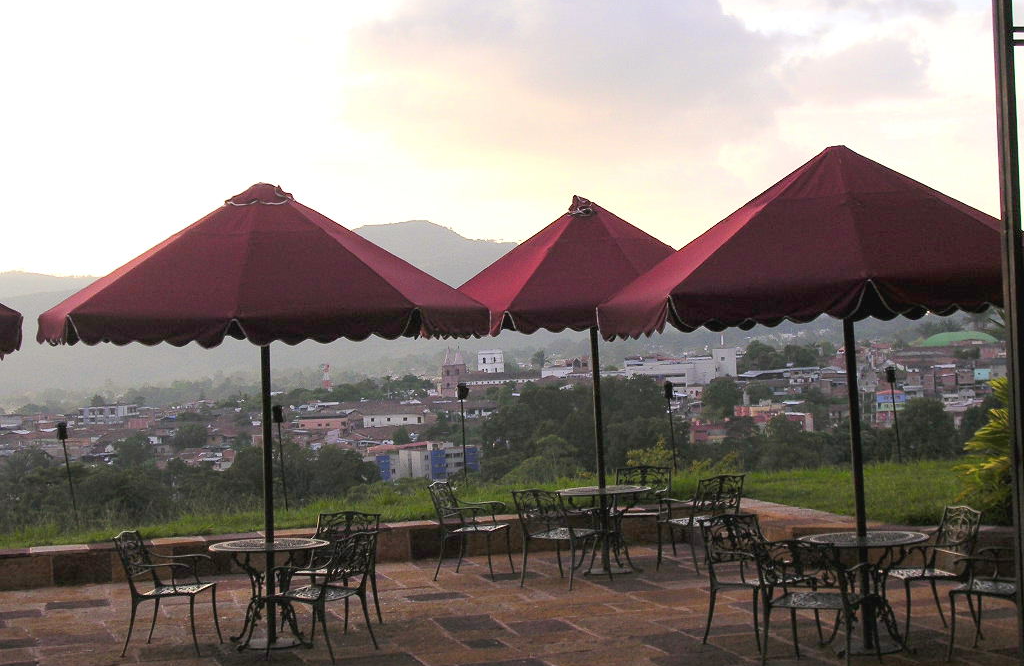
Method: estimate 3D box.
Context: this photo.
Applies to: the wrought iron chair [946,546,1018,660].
[{"bbox_3d":[3.210,1.666,12.862,0.650,0.873,0.587,-2,0,30],"label":"wrought iron chair"}]

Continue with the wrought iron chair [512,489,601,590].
[{"bbox_3d":[0.439,1.764,17.312,0.590,0.870,0.630,-3,0,42],"label":"wrought iron chair"}]

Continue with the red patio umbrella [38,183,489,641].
[{"bbox_3d":[-1.812,0.602,14.678,3.360,3.403,3.360,-3,0,0],"label":"red patio umbrella"}]

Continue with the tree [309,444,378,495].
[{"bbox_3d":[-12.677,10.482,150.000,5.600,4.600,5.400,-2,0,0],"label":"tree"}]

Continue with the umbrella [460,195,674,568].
[{"bbox_3d":[0.760,0.466,18.422,3.395,3.473,3.395,-2,0,0],"label":"umbrella"}]

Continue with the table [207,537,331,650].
[{"bbox_3d":[-1.781,1.938,14.680,0.880,0.730,0.880,-3,0,0],"label":"table"}]

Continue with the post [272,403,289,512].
[{"bbox_3d":[-2.706,1.547,23.500,0.125,1.381,0.125,-5,0,0],"label":"post"}]

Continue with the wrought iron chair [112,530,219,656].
[{"bbox_3d":[-2.537,1.903,14.621,0.630,0.870,0.590,-3,0,8],"label":"wrought iron chair"}]

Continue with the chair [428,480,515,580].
[{"bbox_3d":[-0.377,1.800,18.152,0.630,0.870,0.590,-3,0,19],"label":"chair"}]

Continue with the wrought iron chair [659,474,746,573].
[{"bbox_3d":[1.731,1.725,18.075,0.587,0.873,0.650,-3,0,-35],"label":"wrought iron chair"}]

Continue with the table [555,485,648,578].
[{"bbox_3d":[0.881,1.830,18.423,0.879,0.743,0.879,-2,0,0],"label":"table"}]

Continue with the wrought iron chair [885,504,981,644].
[{"bbox_3d":[2.867,1.659,13.685,0.630,0.870,0.590,-3,0,-13],"label":"wrought iron chair"}]

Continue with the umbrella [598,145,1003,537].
[{"bbox_3d":[2.323,0.430,13.494,3.395,3.419,3.395,-2,0,0],"label":"umbrella"}]

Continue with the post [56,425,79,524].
[{"bbox_3d":[-4.838,1.568,21.728,0.130,1.186,0.130,-8,0,0],"label":"post"}]

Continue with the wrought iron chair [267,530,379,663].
[{"bbox_3d":[-1.346,1.863,14.127,0.650,0.873,0.587,-2,0,28],"label":"wrought iron chair"}]

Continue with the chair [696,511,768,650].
[{"bbox_3d":[1.722,1.730,13.805,0.587,0.873,0.650,-3,0,-35],"label":"chair"}]

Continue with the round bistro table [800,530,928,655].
[{"bbox_3d":[2.377,1.751,13.332,0.880,0.730,0.880,-3,0,0],"label":"round bistro table"}]

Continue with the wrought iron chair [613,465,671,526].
[{"bbox_3d":[1.214,1.747,19.072,0.587,0.873,0.650,-2,0,18],"label":"wrought iron chair"}]

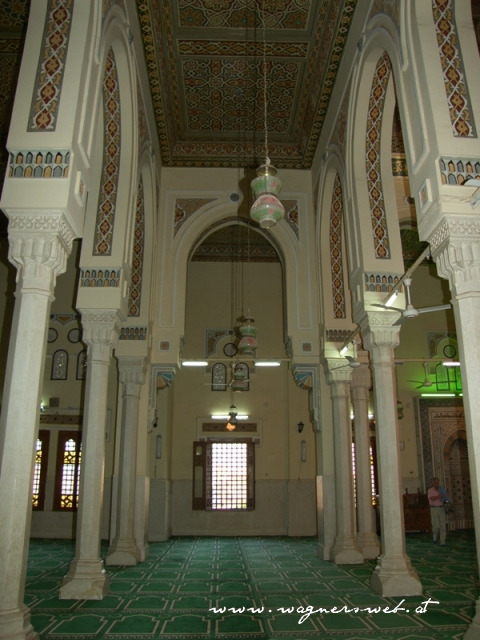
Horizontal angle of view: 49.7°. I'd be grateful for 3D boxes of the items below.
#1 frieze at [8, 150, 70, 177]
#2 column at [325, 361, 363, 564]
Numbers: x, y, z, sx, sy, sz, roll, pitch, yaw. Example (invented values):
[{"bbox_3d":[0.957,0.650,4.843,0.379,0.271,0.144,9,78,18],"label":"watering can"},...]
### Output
[{"bbox_3d":[-2.170,-1.684,5.629,0.654,0.317,0.080,0,-17,-2],"label":"frieze"},{"bbox_3d":[2.222,2.965,11.292,0.650,4.205,0.650,1,-18,-2],"label":"column"}]

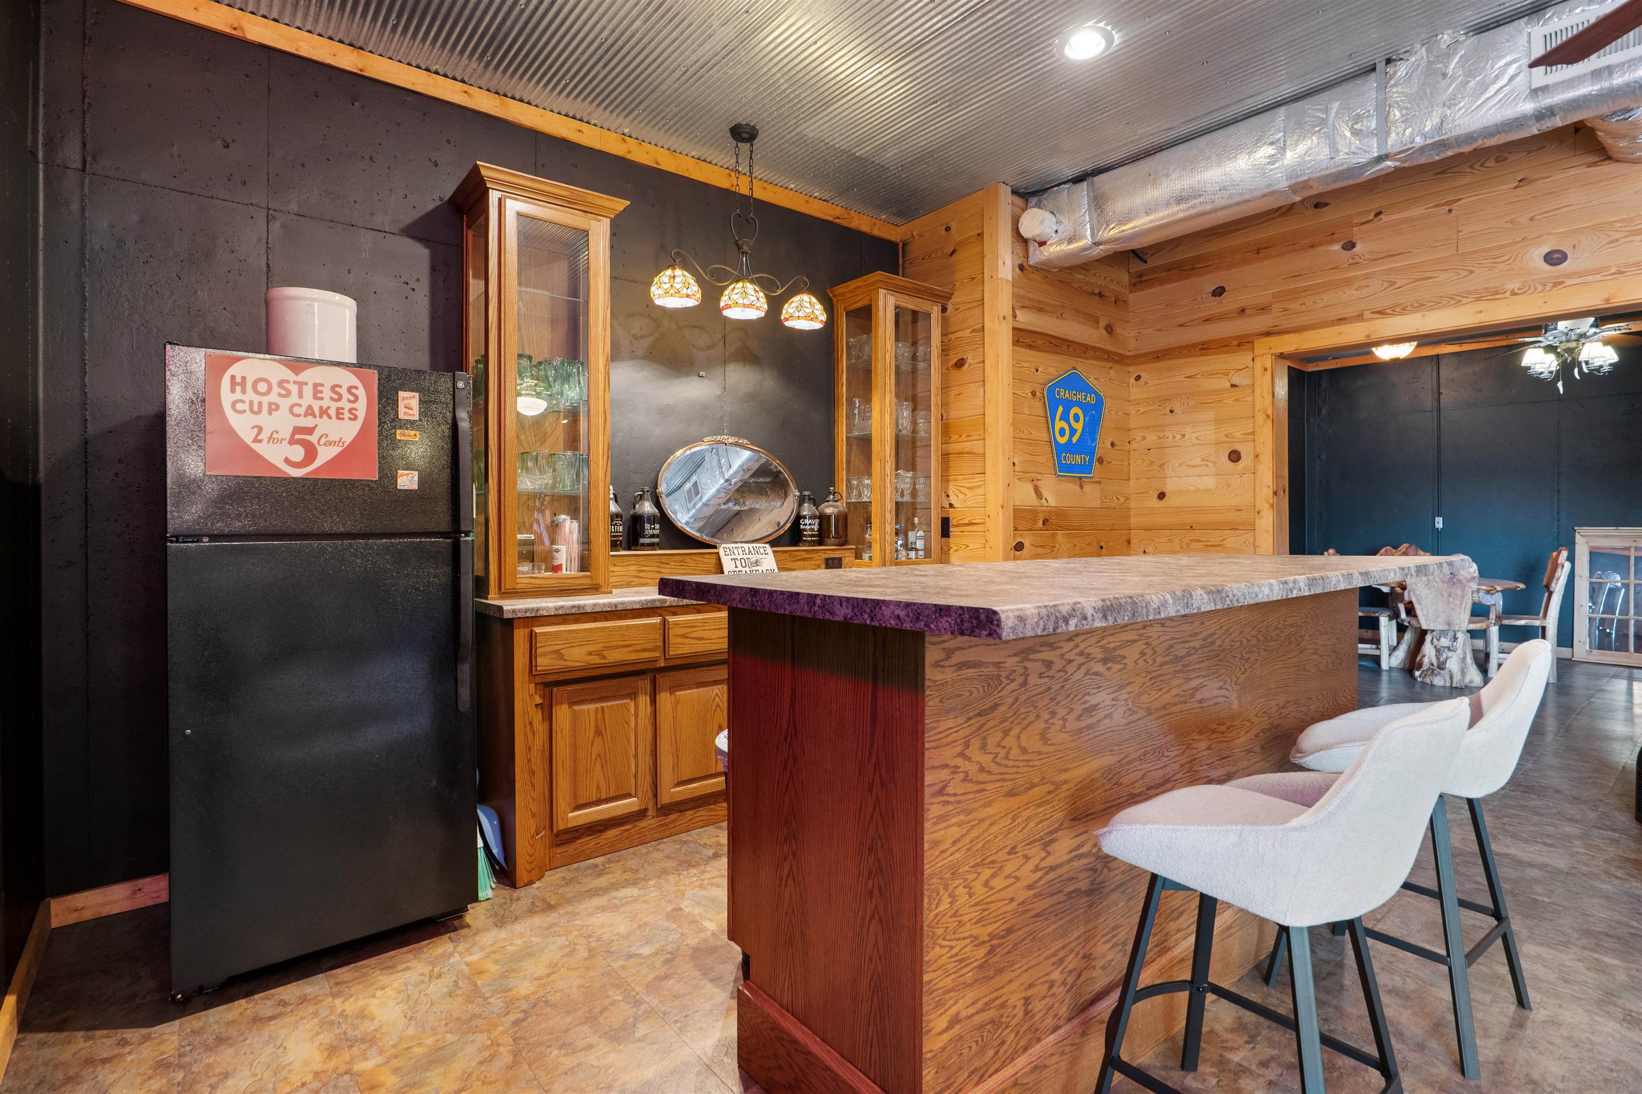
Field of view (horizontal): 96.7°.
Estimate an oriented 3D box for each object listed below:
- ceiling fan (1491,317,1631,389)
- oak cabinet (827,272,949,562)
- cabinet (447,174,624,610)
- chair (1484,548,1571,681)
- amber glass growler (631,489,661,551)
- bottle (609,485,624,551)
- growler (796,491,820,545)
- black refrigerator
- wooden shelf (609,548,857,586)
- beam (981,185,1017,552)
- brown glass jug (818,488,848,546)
[{"bbox_3d":[5.009,-1.471,4.887,1.320,0.800,1.320,-1,2,-41],"label":"ceiling fan"},{"bbox_3d":[0.363,-0.589,3.809,0.519,1.484,0.401,-1,2,-36],"label":"oak cabinet"},{"bbox_3d":[-1.061,-0.565,2.765,0.533,1.484,0.399,-1,2,-36],"label":"cabinet"},{"bbox_3d":[5.582,0.515,5.811,0.450,1.030,0.460,1,2,38],"label":"chair"},{"bbox_3d":[-0.754,-0.118,3.149,0.125,0.270,0.125,-1,2,-36],"label":"amber glass growler"},{"bbox_3d":[-0.905,-0.119,3.123,0.130,0.278,0.130,-1,2,-41],"label":"bottle"},{"bbox_3d":[-0.065,-0.137,3.654,0.125,0.275,0.125,0,1,0],"label":"growler"},{"bbox_3d":[-1.502,0.298,2.247,0.700,1.630,0.710,-1,2,-36],"label":"black refrigerator"},{"bbox_3d":[-0.436,0.090,3.545,1.500,0.155,0.170,-1,2,-41],"label":"wooden shelf"},{"bbox_3d":[0.964,-0.423,3.996,0.125,3.030,0.100,-1,2,-41],"label":"beam"},{"bbox_3d":[0.065,-0.150,3.971,0.165,0.315,0.160,0,1,0],"label":"brown glass jug"}]

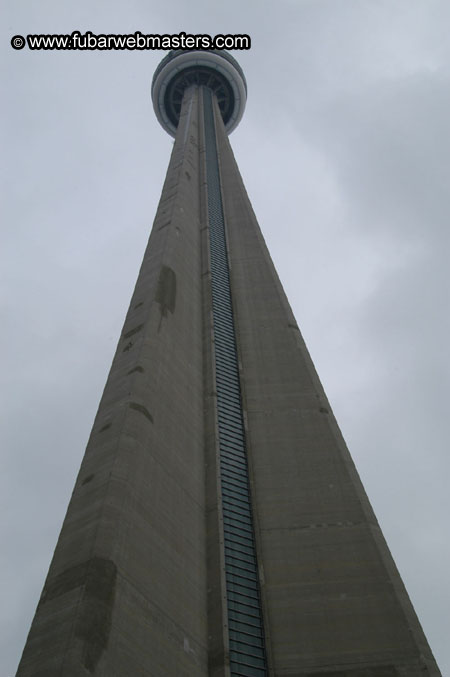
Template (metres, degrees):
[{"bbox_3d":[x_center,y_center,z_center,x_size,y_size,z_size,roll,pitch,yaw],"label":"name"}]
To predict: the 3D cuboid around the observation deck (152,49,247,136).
[{"bbox_3d":[-12.267,-119.040,331.891,47.000,28.000,47.000,-1,-57,-2],"label":"observation deck"}]

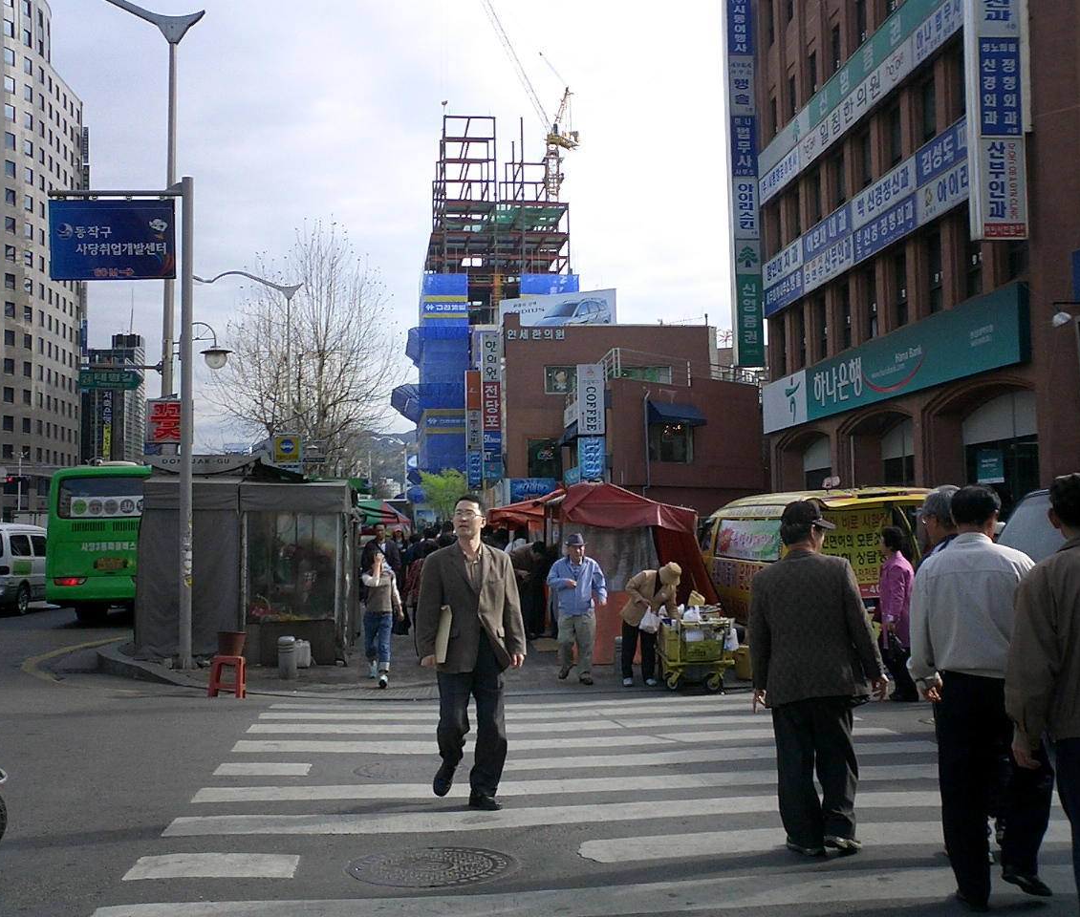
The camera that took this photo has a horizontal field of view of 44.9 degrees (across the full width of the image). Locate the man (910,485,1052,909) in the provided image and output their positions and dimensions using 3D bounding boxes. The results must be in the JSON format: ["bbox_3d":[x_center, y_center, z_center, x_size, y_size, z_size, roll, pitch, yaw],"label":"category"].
[{"bbox_3d":[1.844,0.985,5.520,0.550,1.720,0.480,-1,-4,12],"label":"man"}]

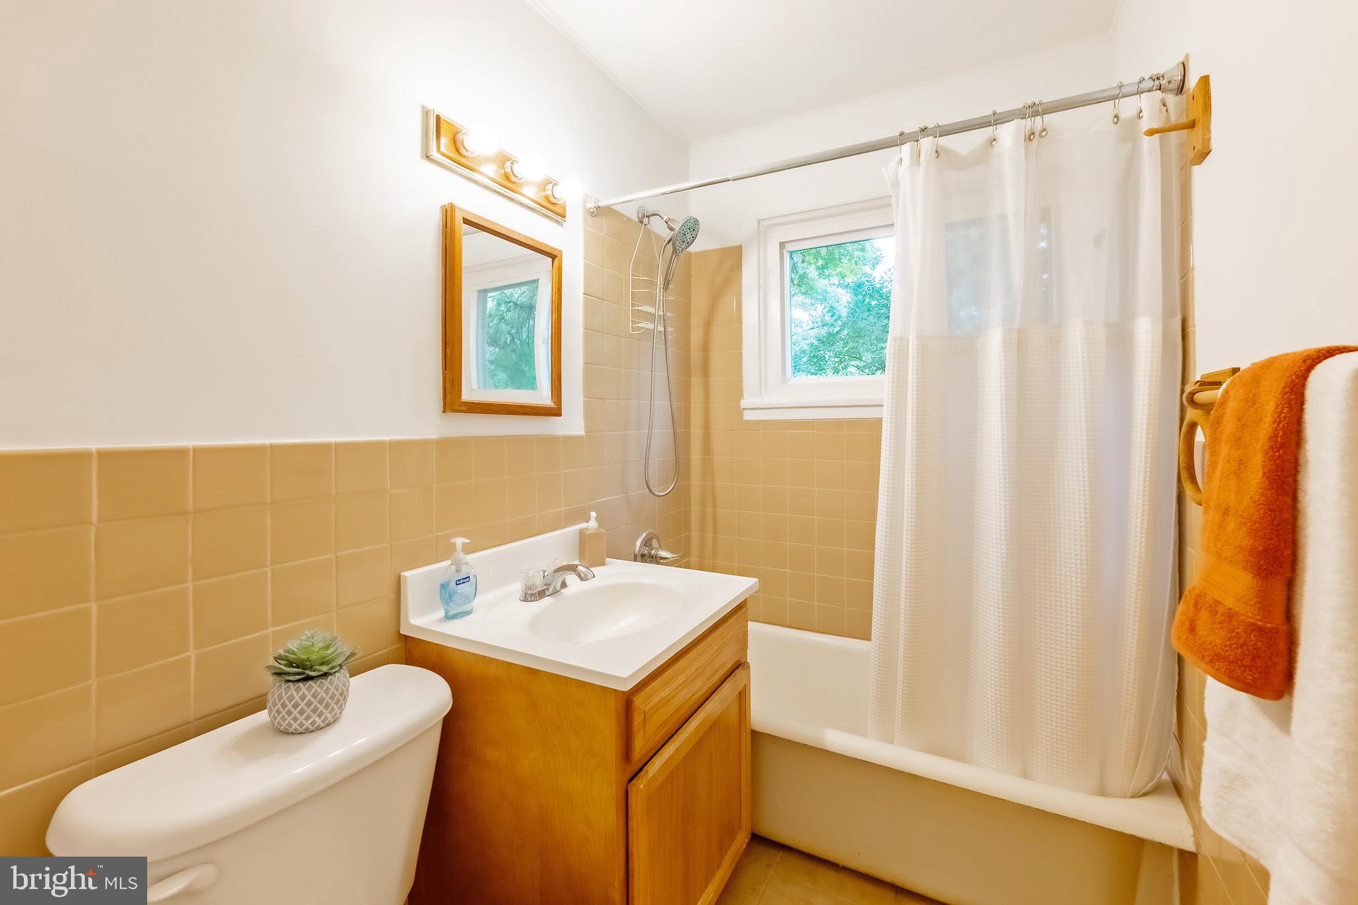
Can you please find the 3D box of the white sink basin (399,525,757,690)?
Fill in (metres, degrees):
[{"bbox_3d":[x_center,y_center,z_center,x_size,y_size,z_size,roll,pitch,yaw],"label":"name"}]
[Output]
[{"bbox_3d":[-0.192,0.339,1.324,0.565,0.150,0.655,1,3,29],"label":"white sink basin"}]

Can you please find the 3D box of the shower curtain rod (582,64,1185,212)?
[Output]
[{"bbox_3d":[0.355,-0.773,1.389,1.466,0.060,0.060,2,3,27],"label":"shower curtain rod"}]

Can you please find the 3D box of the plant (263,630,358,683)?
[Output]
[{"bbox_3d":[-0.597,0.315,0.853,0.115,0.060,0.115,1,3,29],"label":"plant"}]

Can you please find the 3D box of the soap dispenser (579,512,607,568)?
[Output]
[{"bbox_3d":[-0.268,0.267,1.641,0.055,0.158,0.055,-1,3,-26],"label":"soap dispenser"}]

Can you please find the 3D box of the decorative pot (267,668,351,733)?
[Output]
[{"bbox_3d":[-0.597,0.396,0.853,0.107,0.072,0.107,0,3,0],"label":"decorative pot"}]

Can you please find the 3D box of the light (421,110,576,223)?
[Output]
[{"bbox_3d":[-0.411,-0.742,1.377,0.145,0.112,0.455,1,3,29],"label":"light"}]

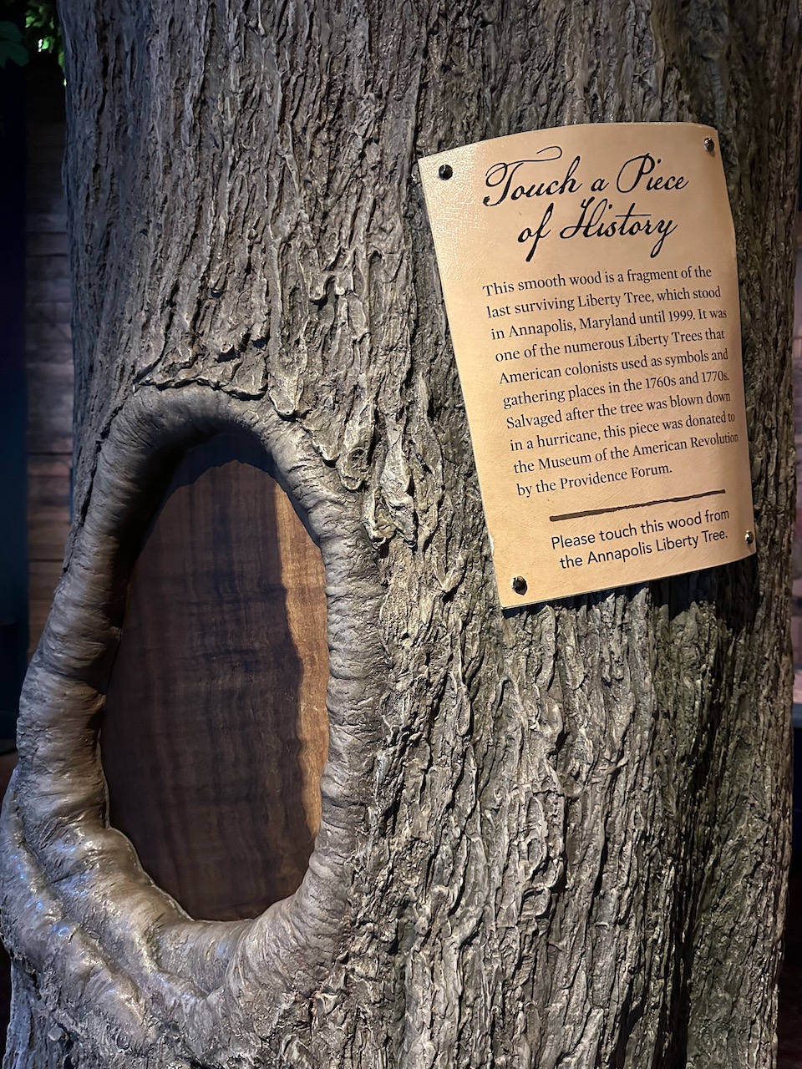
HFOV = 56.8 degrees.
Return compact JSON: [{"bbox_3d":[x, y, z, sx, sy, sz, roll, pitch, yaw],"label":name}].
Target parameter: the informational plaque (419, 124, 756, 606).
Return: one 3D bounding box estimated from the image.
[{"bbox_3d":[0.182,-0.151,0.638,0.279,0.387,0.040,-9,0,-16],"label":"informational plaque"}]

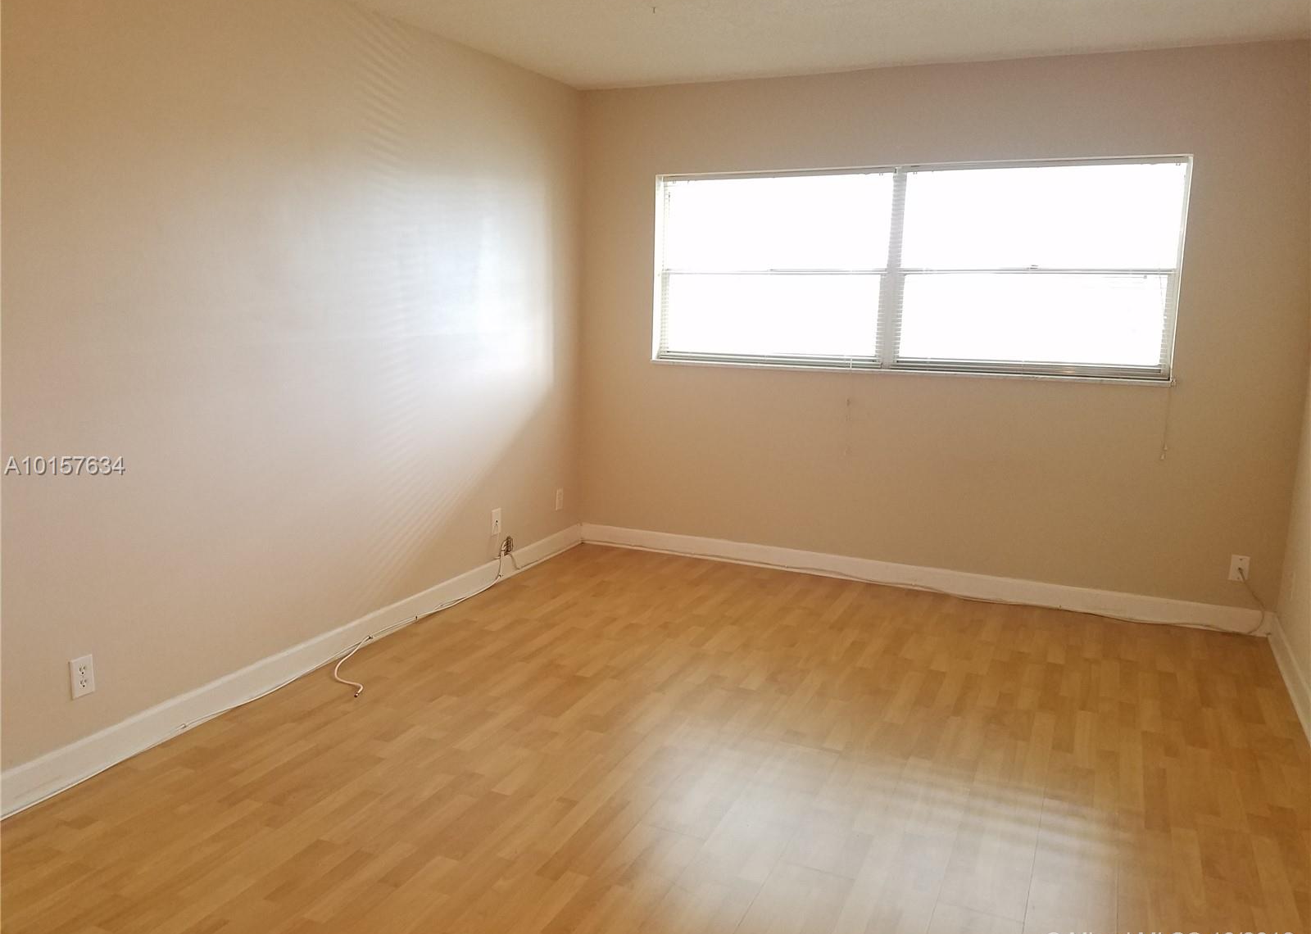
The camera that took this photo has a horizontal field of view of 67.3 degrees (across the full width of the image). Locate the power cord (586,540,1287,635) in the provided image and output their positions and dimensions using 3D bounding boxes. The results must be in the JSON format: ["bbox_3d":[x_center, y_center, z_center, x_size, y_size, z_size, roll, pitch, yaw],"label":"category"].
[{"bbox_3d":[1.127,0.439,4.859,3.285,0.295,0.035,6,12,24],"label":"power cord"}]

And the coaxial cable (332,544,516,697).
[{"bbox_3d":[-0.890,0.589,4.206,0.315,0.180,1.500,6,12,24],"label":"coaxial cable"}]

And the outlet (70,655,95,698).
[{"bbox_3d":[-1.663,0.611,2.866,0.009,0.115,0.068,6,12,24],"label":"outlet"}]

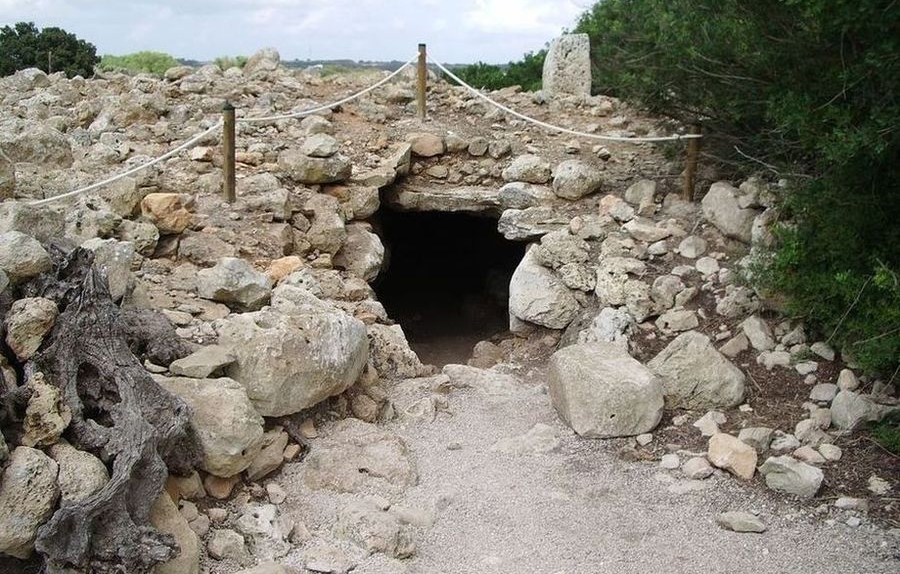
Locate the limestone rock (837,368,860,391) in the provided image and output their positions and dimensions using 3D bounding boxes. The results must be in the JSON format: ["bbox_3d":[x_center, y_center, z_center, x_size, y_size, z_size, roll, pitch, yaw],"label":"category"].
[{"bbox_3d":[1.967,0.458,4.500,0.108,0.100,0.090,0,14,0],"label":"limestone rock"}]

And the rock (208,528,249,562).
[{"bbox_3d":[-0.791,0.919,3.232,0.150,0.085,0.125,-4,14,-15],"label":"rock"}]

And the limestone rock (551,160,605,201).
[{"bbox_3d":[0.878,-0.741,6.248,0.330,0.250,0.300,1,14,0],"label":"limestone rock"}]

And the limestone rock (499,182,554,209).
[{"bbox_3d":[0.502,-0.594,5.900,0.370,0.165,0.280,0,14,0],"label":"limestone rock"}]

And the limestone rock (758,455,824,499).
[{"bbox_3d":[1.394,0.773,3.712,0.260,0.120,0.180,6,15,21],"label":"limestone rock"}]

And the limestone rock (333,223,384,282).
[{"bbox_3d":[-0.555,-0.207,5.457,0.320,0.340,0.340,-1,14,-6],"label":"limestone rock"}]

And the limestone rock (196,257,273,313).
[{"bbox_3d":[-1.270,-0.019,5.354,0.430,0.260,0.320,-2,14,-15],"label":"limestone rock"}]

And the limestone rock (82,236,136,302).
[{"bbox_3d":[-1.837,-0.086,4.878,0.260,0.330,0.250,1,14,0],"label":"limestone rock"}]

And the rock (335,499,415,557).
[{"bbox_3d":[-0.274,0.873,3.302,0.280,0.120,0.260,-1,14,-5],"label":"rock"}]

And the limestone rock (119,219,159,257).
[{"bbox_3d":[-1.792,-0.285,5.233,0.240,0.210,0.230,-5,15,-19],"label":"limestone rock"}]

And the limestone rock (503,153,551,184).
[{"bbox_3d":[0.512,-0.788,6.100,0.320,0.190,0.250,0,14,0],"label":"limestone rock"}]

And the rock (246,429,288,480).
[{"bbox_3d":[-0.783,0.719,3.882,0.190,0.180,0.220,-3,14,-12],"label":"rock"}]

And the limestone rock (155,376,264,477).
[{"bbox_3d":[-1.013,0.583,3.799,0.470,0.350,0.390,-4,14,-15],"label":"limestone rock"}]

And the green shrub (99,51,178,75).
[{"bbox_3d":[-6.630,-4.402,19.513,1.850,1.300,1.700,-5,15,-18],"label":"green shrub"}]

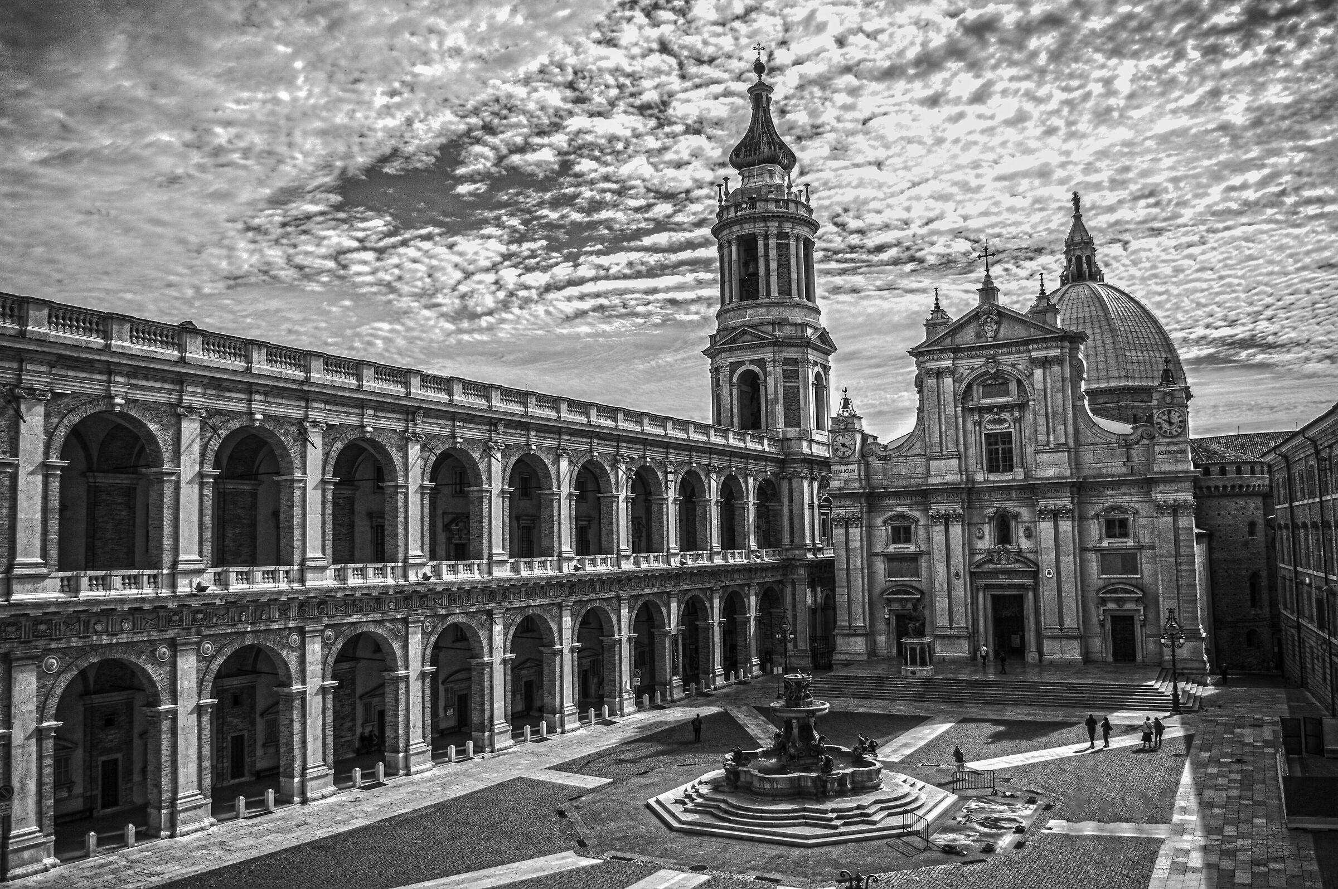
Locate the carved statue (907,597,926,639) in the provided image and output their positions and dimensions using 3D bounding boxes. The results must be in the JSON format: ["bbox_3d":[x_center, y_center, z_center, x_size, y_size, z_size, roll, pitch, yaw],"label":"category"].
[{"bbox_3d":[19.870,13.989,80.585,1.350,3.050,1.400,-5,-7,31],"label":"carved statue"}]

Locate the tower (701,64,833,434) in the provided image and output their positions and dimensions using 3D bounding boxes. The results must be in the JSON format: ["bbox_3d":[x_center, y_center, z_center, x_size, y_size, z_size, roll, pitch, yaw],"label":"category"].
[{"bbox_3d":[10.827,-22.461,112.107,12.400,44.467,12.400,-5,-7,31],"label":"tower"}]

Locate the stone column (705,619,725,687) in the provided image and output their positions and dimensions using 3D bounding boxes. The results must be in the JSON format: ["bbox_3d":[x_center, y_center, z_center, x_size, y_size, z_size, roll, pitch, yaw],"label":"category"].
[{"bbox_3d":[3.901,17.742,85.419,1.112,6.092,1.551,-5,-7,31],"label":"stone column"}]

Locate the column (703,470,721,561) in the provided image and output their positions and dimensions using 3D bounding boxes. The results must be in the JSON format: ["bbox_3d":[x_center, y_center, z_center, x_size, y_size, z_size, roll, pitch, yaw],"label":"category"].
[{"bbox_3d":[3.563,5.826,83.321,0.900,7.196,1.550,-5,-7,30],"label":"column"}]

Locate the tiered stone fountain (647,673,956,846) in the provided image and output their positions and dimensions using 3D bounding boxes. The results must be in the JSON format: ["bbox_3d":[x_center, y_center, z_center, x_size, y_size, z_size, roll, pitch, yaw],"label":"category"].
[{"bbox_3d":[6.006,13.209,45.175,12.500,5.800,12.500,-5,-7,30],"label":"tiered stone fountain"}]

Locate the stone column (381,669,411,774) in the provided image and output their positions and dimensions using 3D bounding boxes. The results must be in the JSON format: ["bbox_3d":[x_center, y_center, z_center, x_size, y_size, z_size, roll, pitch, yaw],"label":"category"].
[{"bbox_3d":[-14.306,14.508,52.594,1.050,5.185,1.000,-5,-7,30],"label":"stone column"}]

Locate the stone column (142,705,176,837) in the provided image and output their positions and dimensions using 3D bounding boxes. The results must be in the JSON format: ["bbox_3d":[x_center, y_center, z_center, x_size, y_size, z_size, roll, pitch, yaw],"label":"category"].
[{"bbox_3d":[-21.790,13.921,42.944,1.200,5.718,0.811,-5,-7,31],"label":"stone column"}]

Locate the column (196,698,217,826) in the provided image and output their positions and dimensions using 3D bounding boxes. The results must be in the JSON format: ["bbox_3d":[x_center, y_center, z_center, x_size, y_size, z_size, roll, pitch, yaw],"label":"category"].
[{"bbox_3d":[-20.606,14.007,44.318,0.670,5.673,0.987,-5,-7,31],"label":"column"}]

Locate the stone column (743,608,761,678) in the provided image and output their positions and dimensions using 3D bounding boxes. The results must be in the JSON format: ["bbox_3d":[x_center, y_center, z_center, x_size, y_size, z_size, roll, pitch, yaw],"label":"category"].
[{"bbox_3d":[7.255,17.354,88.056,0.900,5.886,1.600,-5,-7,30],"label":"stone column"}]

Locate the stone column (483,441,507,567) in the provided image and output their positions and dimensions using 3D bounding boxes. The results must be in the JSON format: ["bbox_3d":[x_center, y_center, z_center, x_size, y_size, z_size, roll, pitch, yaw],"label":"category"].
[{"bbox_3d":[-10.885,3.678,62.466,0.962,7.740,1.234,-5,-7,31],"label":"stone column"}]

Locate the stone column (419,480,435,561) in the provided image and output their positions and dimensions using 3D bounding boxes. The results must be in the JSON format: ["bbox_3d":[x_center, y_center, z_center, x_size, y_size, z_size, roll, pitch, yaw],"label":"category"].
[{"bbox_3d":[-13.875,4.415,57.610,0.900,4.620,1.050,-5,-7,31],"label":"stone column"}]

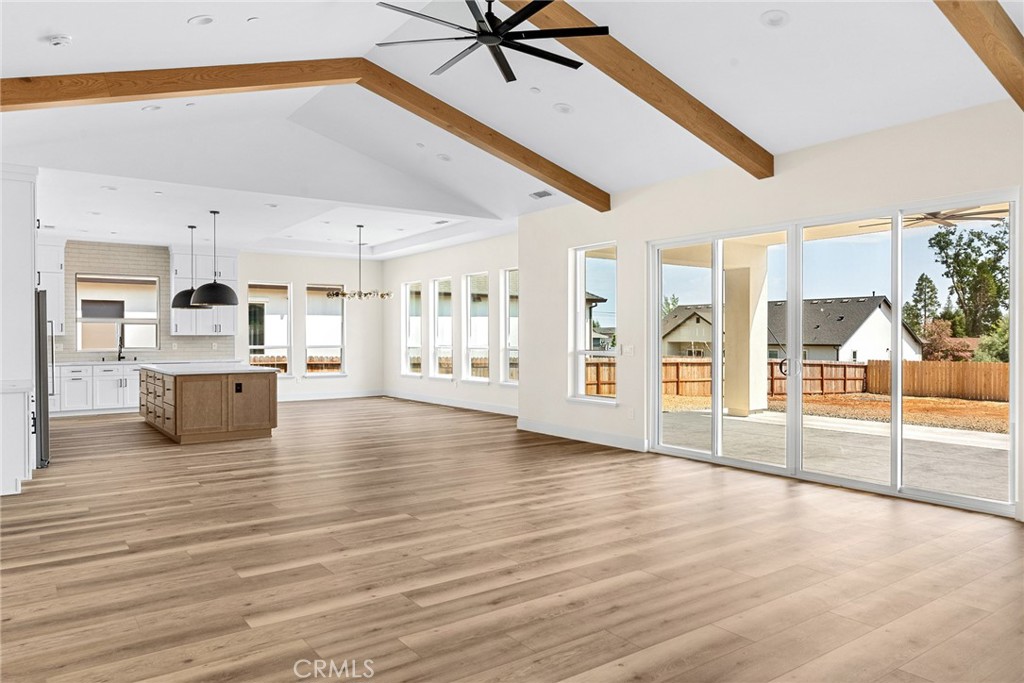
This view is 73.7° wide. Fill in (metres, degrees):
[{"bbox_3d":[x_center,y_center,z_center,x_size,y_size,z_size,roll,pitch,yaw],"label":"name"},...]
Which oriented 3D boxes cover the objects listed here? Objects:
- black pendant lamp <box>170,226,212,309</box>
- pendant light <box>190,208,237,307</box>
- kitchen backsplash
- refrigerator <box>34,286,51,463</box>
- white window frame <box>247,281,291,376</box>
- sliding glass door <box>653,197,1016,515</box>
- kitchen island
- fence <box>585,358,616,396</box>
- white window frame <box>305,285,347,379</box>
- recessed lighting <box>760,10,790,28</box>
[{"bbox_3d":[-4.898,-1.142,10.464,0.575,1.225,0.575,-1,1,-36],"label":"black pendant lamp"},{"bbox_3d":[-4.005,-1.133,9.195,0.580,1.221,0.580,-1,1,-36],"label":"pendant light"},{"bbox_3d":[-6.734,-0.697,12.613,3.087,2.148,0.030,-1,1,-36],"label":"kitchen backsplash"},{"bbox_3d":[-5.400,0.398,7.281,0.800,1.830,0.910,-1,1,-36],"label":"refrigerator"},{"bbox_3d":[-4.965,-0.236,13.995,0.913,1.964,0.120,-1,1,-36],"label":"white window frame"},{"bbox_3d":[2.705,0.094,6.473,0.140,2.413,3.541,-1,1,-36],"label":"sliding glass door"},{"bbox_3d":[-4.523,0.826,10.023,1.313,0.913,2.901,-1,1,-36],"label":"kitchen island"},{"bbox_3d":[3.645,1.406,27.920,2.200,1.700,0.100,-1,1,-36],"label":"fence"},{"bbox_3d":[-4.025,-0.239,14.688,0.913,1.978,0.120,-1,1,-36],"label":"white window frame"},{"bbox_3d":[1.821,-2.228,4.715,0.195,0.030,0.195,18,-10,-35],"label":"recessed lighting"}]

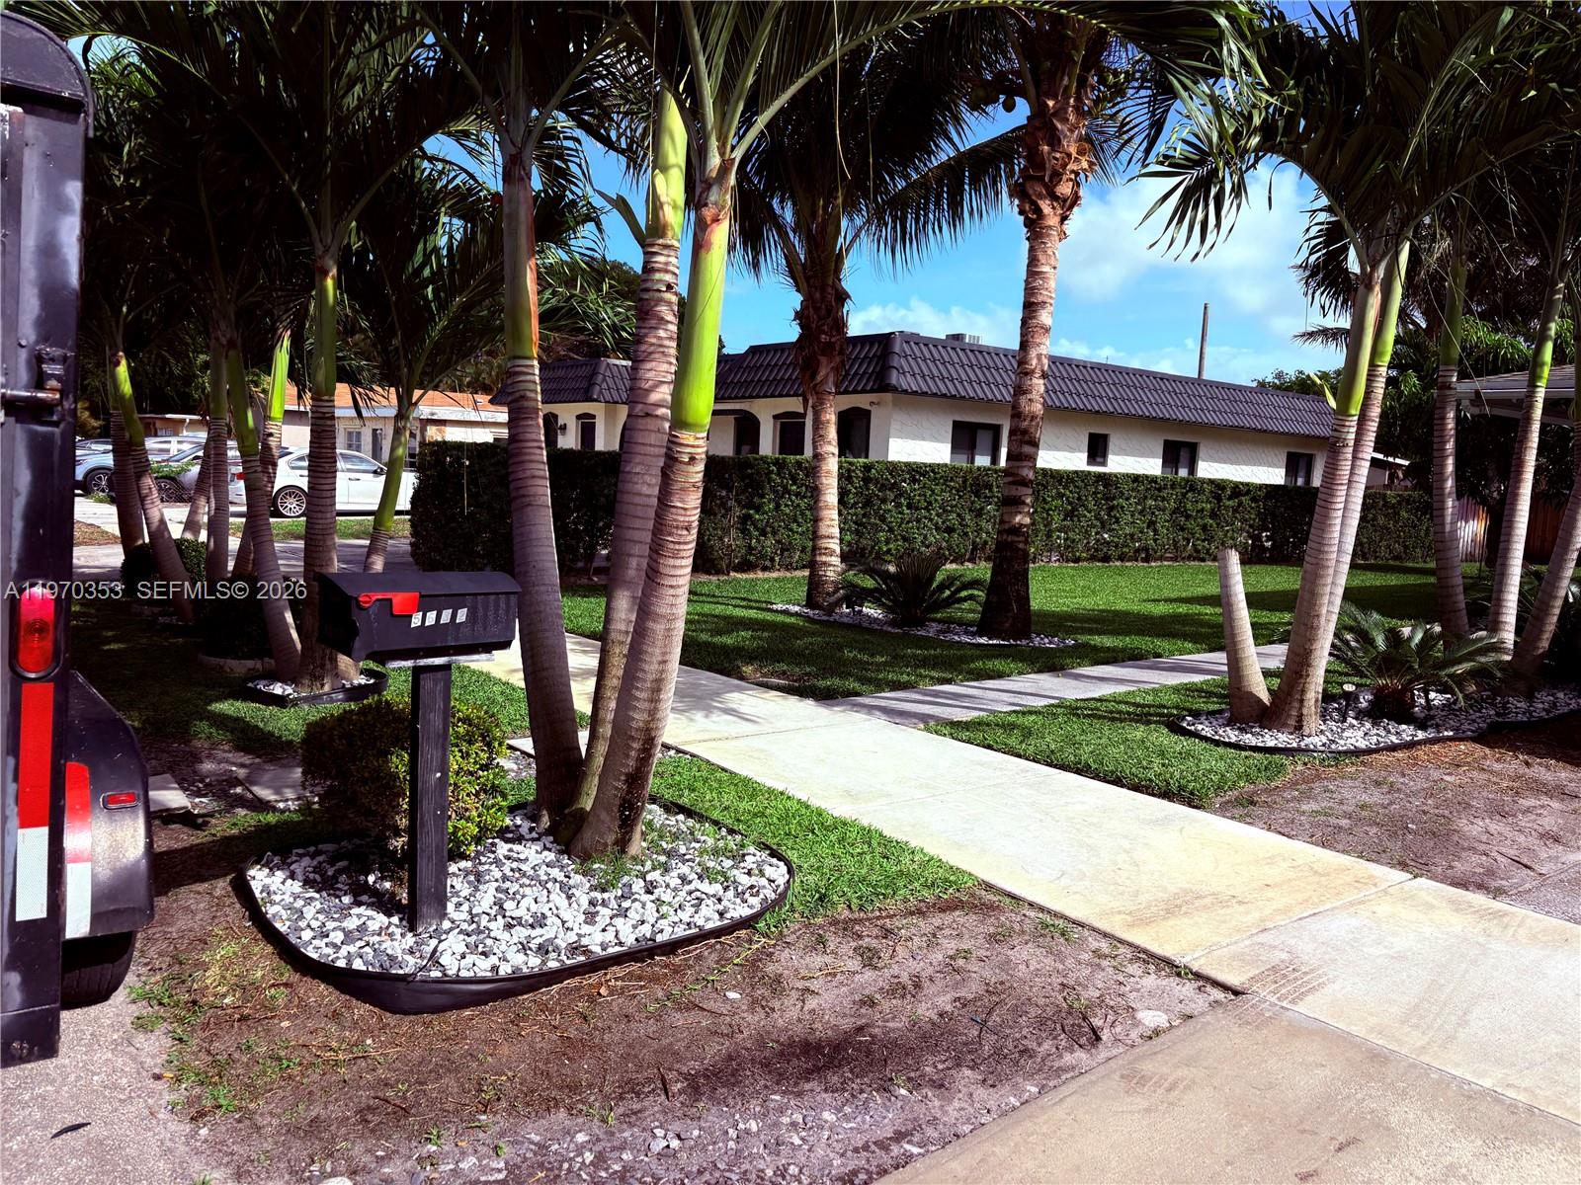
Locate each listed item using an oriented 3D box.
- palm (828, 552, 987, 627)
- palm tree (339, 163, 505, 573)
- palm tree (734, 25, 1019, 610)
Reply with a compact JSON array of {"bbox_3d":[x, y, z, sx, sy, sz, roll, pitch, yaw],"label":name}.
[{"bbox_3d":[1.183,-0.094,11.757,1.500,0.780,1.500,3,6,0],"label":"palm"},{"bbox_3d":[-2.435,-1.051,7.561,1.300,3.200,1.300,-2,8,-37],"label":"palm tree"},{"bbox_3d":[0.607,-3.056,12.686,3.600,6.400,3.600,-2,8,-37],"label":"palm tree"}]

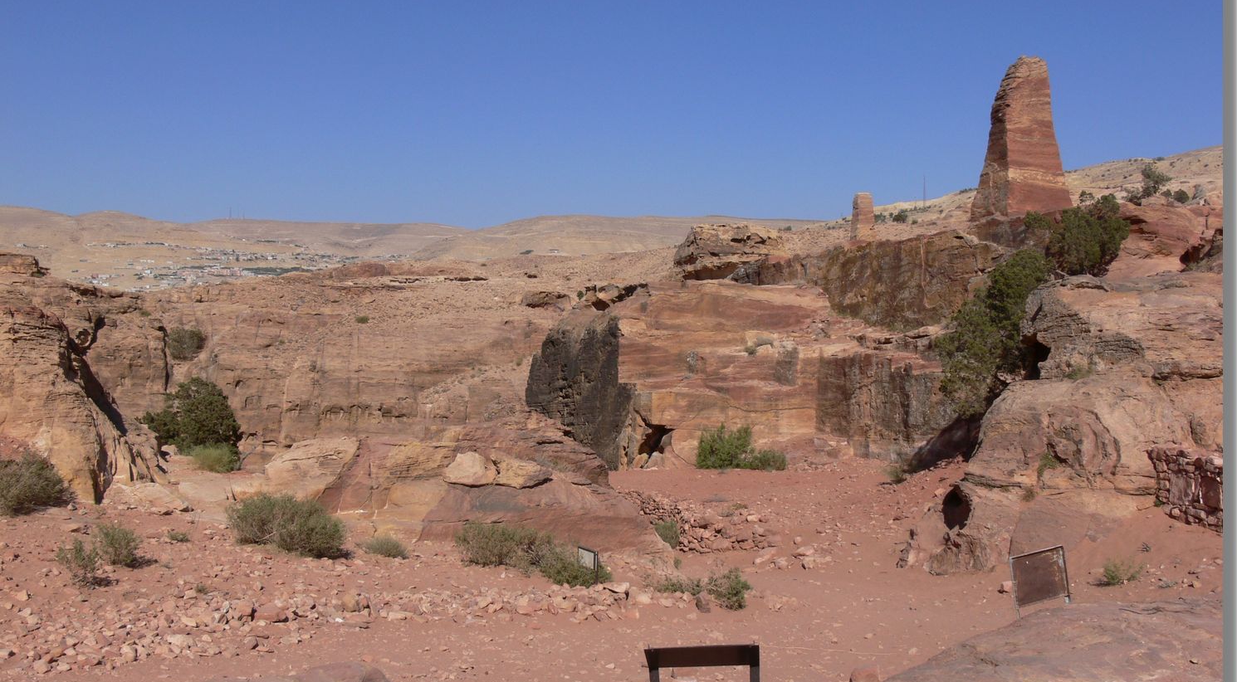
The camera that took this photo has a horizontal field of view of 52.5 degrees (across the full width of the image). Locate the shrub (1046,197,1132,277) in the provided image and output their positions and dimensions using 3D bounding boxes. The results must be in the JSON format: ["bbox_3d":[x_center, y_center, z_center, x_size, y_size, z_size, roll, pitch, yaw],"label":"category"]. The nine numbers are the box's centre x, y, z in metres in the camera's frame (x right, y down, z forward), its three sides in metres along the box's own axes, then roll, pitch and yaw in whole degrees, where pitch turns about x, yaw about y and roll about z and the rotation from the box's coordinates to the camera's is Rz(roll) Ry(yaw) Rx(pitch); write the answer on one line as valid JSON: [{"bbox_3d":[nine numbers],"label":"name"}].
[{"bbox_3d":[15.010,-3.361,40.000,2.700,2.550,2.500,1,2,21],"label":"shrub"}]

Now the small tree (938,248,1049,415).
[{"bbox_3d":[9.873,-0.197,33.000,3.000,4.300,2.800,0,1,17],"label":"small tree"}]

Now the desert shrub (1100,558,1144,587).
[{"bbox_3d":[6.748,3.102,16.800,0.570,0.350,0.510,1,3,22],"label":"desert shrub"}]

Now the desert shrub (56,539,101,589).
[{"bbox_3d":[-7.322,3.033,17.000,0.600,0.630,0.540,-1,3,-23],"label":"desert shrub"}]

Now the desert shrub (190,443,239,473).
[{"bbox_3d":[-11.283,3.269,35.000,1.350,0.820,1.200,0,2,-18],"label":"desert shrub"}]

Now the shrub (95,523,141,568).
[{"bbox_3d":[-7.266,2.972,18.200,0.660,0.600,0.590,-1,3,-22],"label":"shrub"}]

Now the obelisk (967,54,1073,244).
[{"bbox_3d":[14.815,-7.061,46.000,2.800,6.700,2.700,0,3,-11],"label":"obelisk"}]

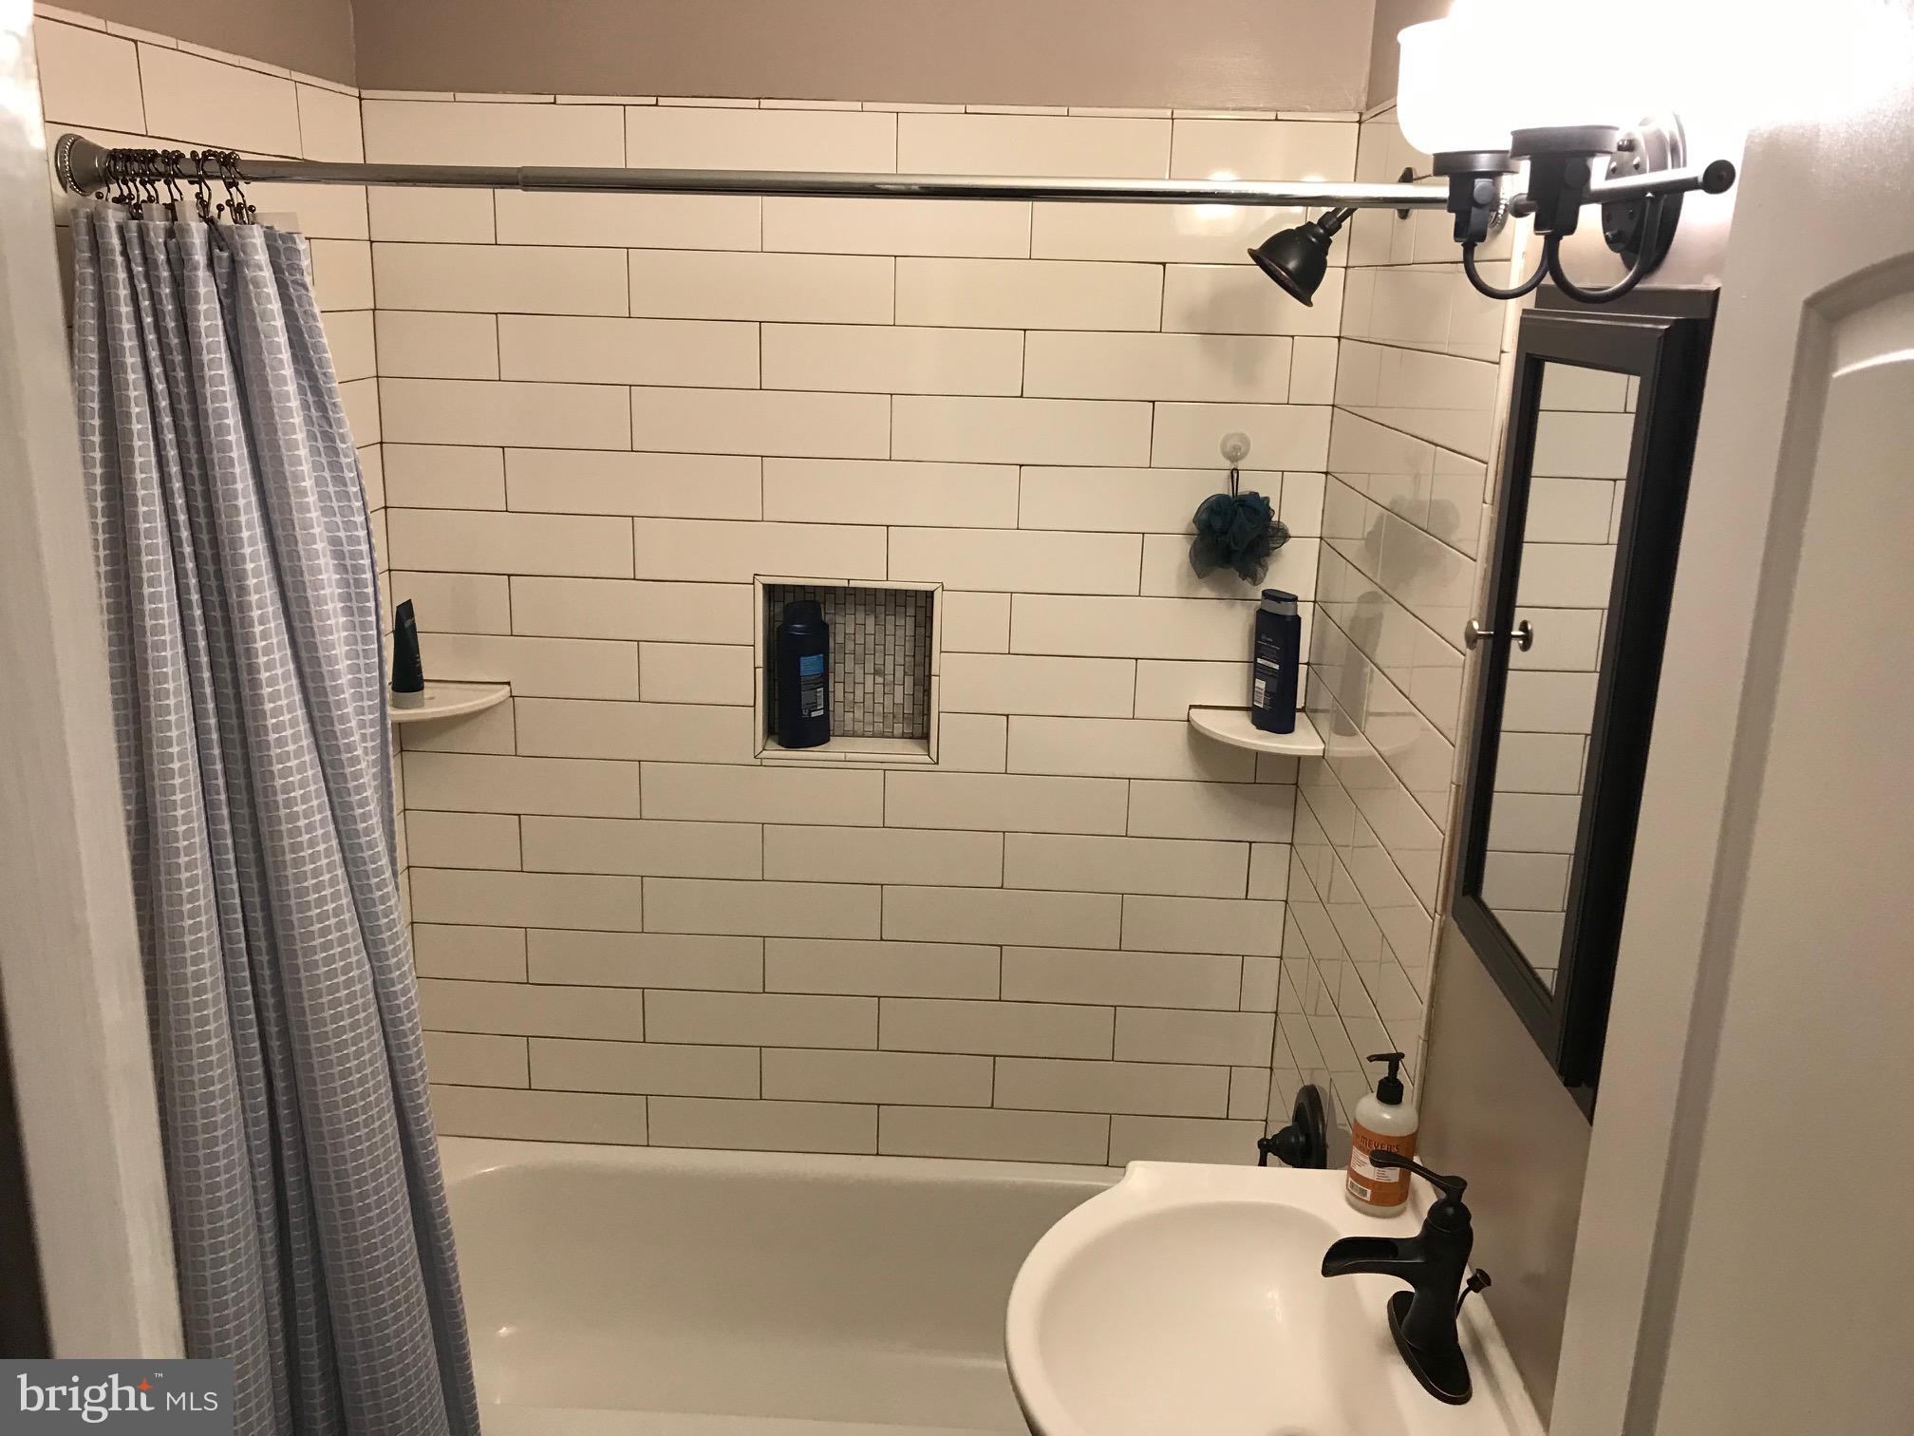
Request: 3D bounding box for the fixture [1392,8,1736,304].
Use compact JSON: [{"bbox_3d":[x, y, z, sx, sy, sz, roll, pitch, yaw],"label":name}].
[{"bbox_3d":[0.470,-0.446,1.242,0.195,0.217,0.410,2,15,1],"label":"fixture"}]

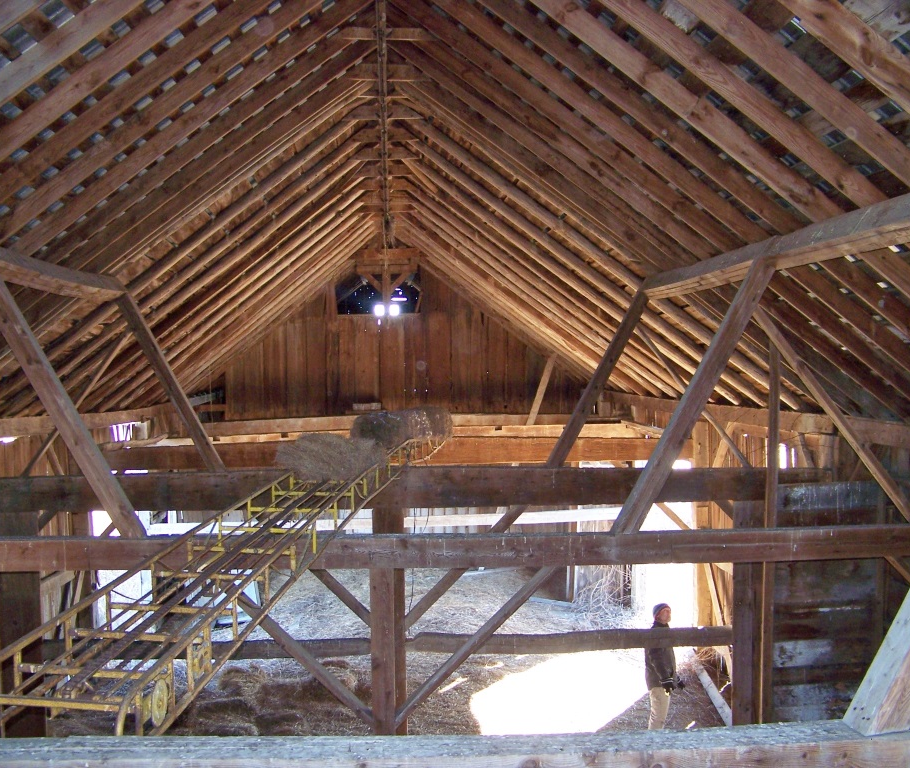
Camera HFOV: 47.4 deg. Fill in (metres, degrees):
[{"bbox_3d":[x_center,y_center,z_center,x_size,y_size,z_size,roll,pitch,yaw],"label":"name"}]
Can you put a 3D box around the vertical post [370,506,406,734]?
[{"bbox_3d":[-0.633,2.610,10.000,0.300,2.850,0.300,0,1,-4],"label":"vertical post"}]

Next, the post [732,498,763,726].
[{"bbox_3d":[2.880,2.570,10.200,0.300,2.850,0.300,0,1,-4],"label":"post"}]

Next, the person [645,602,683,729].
[{"bbox_3d":[2.376,3.370,11.800,0.420,1.760,0.500,0,1,9],"label":"person"}]

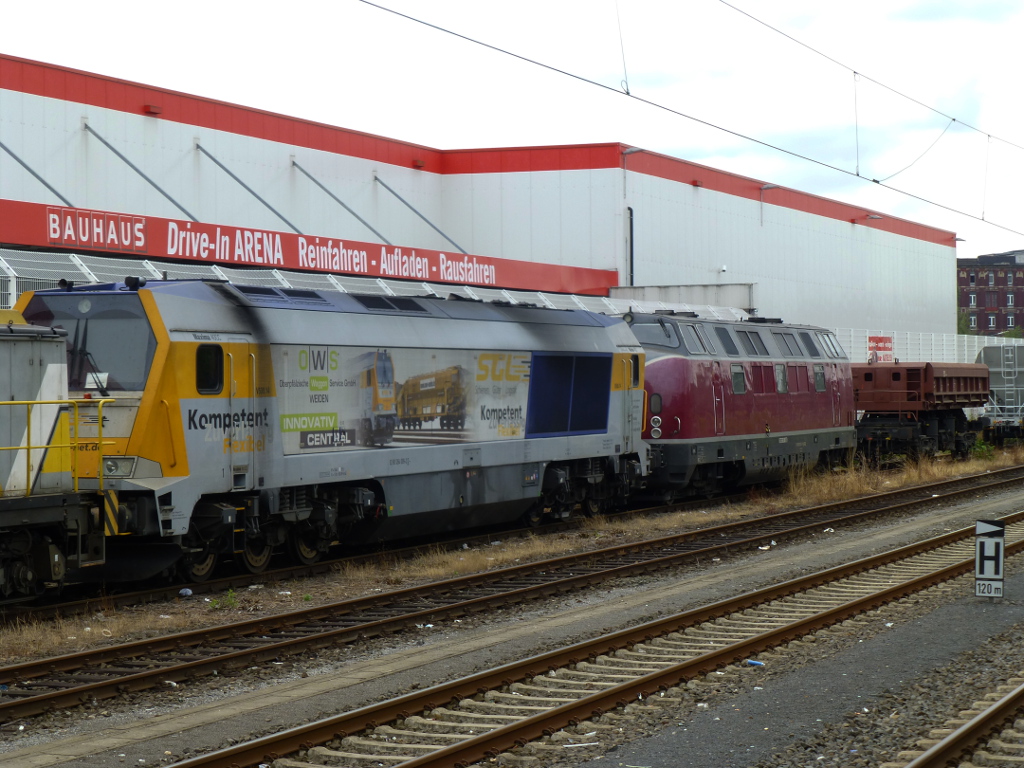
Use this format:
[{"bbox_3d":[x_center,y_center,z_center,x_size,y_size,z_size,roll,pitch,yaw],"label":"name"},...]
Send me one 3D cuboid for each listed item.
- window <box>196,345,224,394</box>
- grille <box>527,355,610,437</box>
[{"bbox_3d":[-4.119,-0.195,36.135,0.080,0.695,0.765,0,0,23],"label":"window"},{"bbox_3d":[1.093,0.196,50.445,0.100,1.604,5.328,0,0,20],"label":"grille"}]

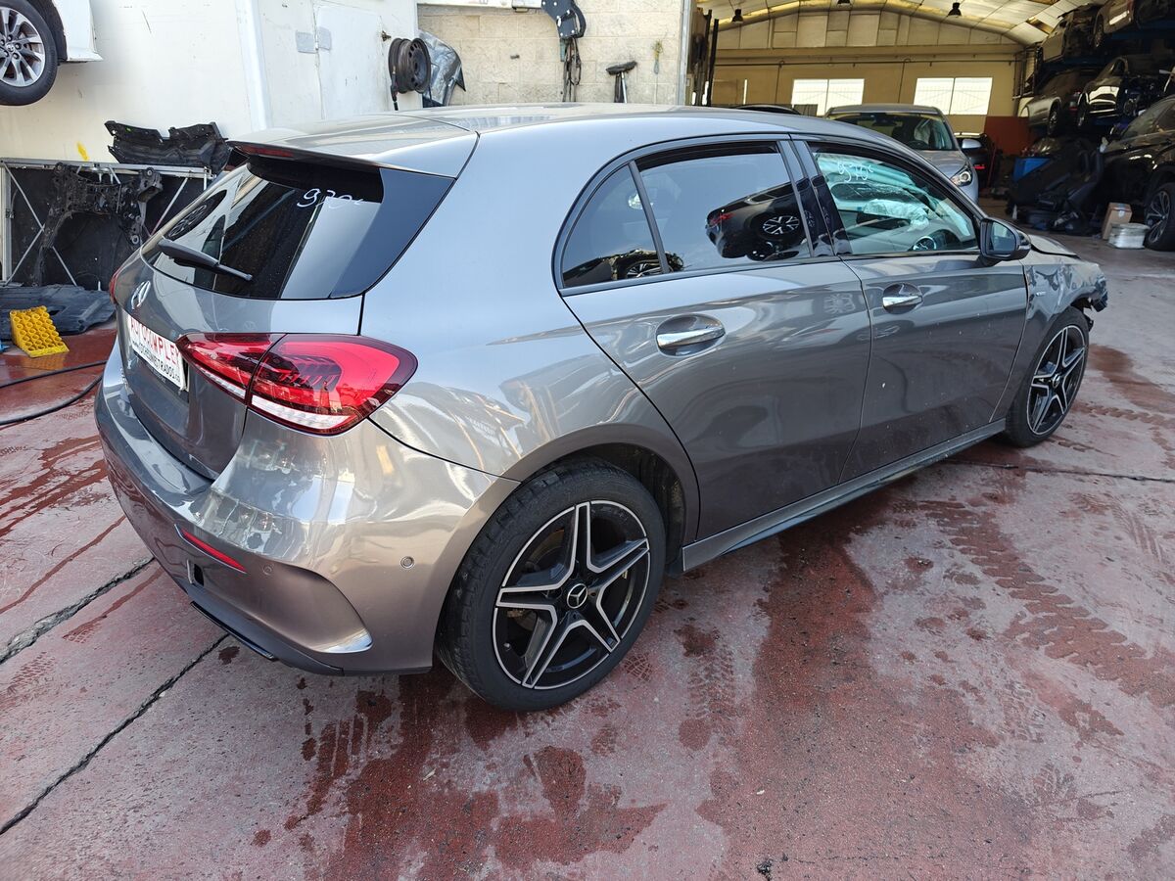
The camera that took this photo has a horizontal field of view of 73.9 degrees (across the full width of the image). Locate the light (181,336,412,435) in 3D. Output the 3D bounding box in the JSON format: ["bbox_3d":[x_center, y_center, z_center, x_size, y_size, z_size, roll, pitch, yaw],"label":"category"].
[{"bbox_3d":[-0.609,-0.145,1.603,0.320,0.200,0.530,-16,26,-37],"label":"light"}]

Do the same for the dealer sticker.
[{"bbox_3d":[-1.085,-0.224,1.949,0.015,0.115,0.520,-13,24,-38],"label":"dealer sticker"}]

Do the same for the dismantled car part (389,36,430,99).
[{"bbox_3d":[-1.453,-3.030,6.400,0.200,0.500,0.410,8,22,21],"label":"dismantled car part"}]

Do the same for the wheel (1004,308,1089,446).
[{"bbox_3d":[2.035,-0.295,3.566,0.650,0.650,0.225,-15,26,-33],"label":"wheel"}]

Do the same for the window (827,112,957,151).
[{"bbox_3d":[3.005,-3.156,8.000,1.400,0.450,0.620,7,22,18],"label":"window"}]

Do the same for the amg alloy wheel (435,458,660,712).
[{"bbox_3d":[-0.089,0.352,1.967,0.650,0.650,0.225,-17,27,-37],"label":"amg alloy wheel"}]

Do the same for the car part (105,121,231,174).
[{"bbox_3d":[-3.163,-2.209,5.900,1.000,0.380,0.250,4,21,11],"label":"car part"}]

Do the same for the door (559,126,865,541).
[{"bbox_3d":[0.350,-0.258,2.151,1.160,1.075,0.260,-16,26,-37],"label":"door"}]

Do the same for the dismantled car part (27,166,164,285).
[{"bbox_3d":[-3.757,-1.645,5.950,1.000,0.930,0.320,2,21,7],"label":"dismantled car part"}]

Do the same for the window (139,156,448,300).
[{"bbox_3d":[-0.852,-0.563,2.015,1.260,0.100,0.480,23,69,46],"label":"window"}]

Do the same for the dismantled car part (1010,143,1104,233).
[{"bbox_3d":[6.134,-3.294,10.200,1.100,1.120,0.950,17,27,38],"label":"dismantled car part"}]

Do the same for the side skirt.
[{"bbox_3d":[1.003,0.132,2.789,2.000,0.120,0.120,-14,24,-38],"label":"side skirt"}]

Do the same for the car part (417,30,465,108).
[{"bbox_3d":[-1.321,-3.297,7.000,0.450,0.720,0.250,-5,21,-14],"label":"car part"}]

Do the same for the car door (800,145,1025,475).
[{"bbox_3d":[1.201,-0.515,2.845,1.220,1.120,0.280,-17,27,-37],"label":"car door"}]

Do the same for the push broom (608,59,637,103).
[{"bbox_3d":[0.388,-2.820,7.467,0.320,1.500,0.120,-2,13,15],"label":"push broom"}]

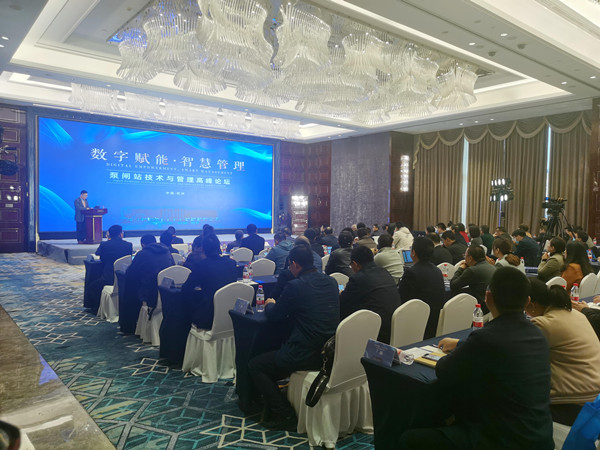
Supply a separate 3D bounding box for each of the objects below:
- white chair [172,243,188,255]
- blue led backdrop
[{"bbox_3d":[-2.390,0.797,8.895,0.470,0.910,0.560,-1,3,-39],"label":"white chair"},{"bbox_3d":[-5.213,-1.790,19.505,10.000,3.980,0.120,-1,2,-39],"label":"blue led backdrop"}]

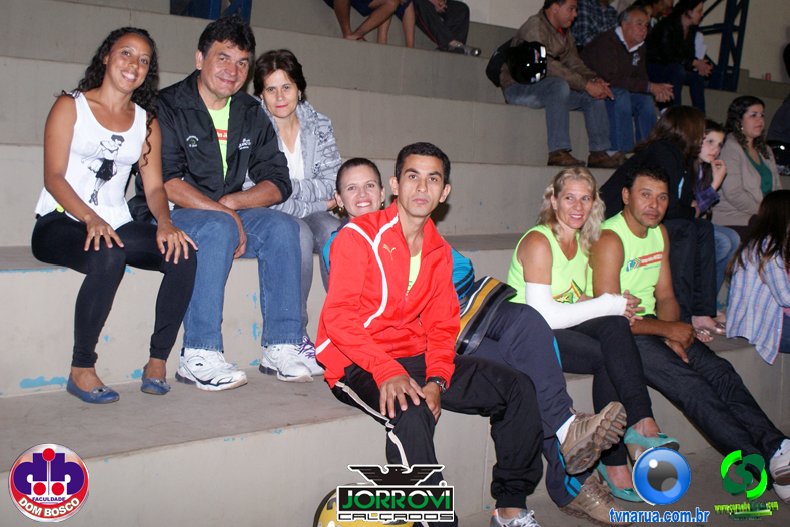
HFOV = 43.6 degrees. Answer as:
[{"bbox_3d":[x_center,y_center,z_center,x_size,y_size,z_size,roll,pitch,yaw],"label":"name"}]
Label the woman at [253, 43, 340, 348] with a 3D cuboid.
[{"bbox_3d":[-0.392,-0.216,3.789,0.500,1.200,0.650,-1,7,-30],"label":"woman"}]

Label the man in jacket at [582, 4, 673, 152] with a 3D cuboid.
[{"bbox_3d":[1.707,-1.308,7.350,0.550,1.200,0.750,-2,7,-38],"label":"man in jacket"}]

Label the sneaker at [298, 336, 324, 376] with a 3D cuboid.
[{"bbox_3d":[-0.332,0.343,3.678,0.100,0.116,0.265,-1,7,-28],"label":"sneaker"}]

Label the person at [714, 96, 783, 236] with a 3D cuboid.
[{"bbox_3d":[2.270,-0.378,6.040,0.520,1.260,0.720,-2,7,-33],"label":"person"}]

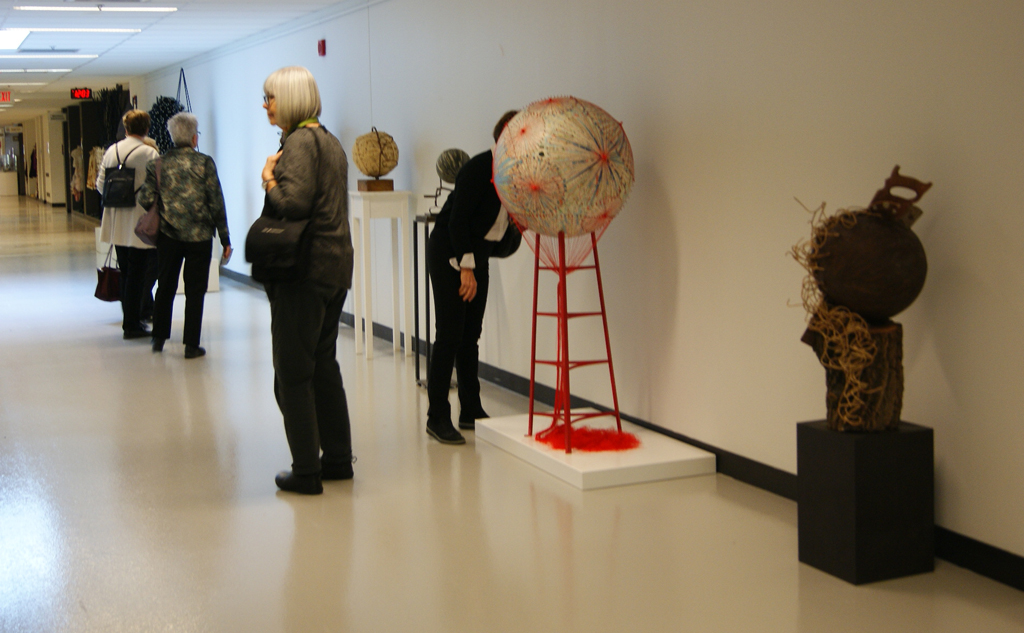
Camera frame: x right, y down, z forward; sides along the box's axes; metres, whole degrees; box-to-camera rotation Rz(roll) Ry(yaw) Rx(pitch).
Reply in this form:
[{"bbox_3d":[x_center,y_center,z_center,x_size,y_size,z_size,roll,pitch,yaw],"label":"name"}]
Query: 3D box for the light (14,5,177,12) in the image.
[{"bbox_3d":[-3.114,-2.301,9.584,1.170,0.050,0.130,-4,8,-24],"label":"light"}]

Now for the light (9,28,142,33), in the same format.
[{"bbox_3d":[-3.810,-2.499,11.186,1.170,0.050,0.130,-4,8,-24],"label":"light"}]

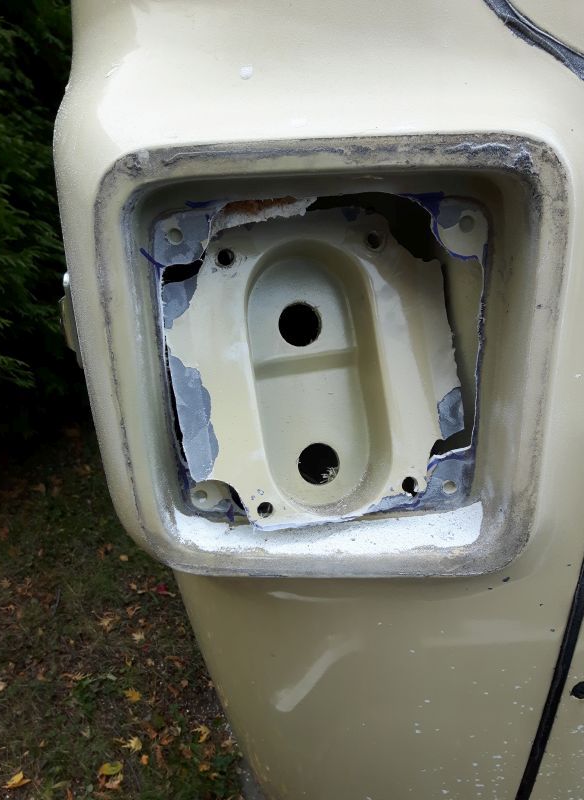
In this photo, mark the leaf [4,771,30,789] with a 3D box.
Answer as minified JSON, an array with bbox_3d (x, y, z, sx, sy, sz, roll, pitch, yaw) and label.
[{"bbox_3d":[-0.542,0.753,1.411,0.032,0.020,0.046,16,25,37],"label":"leaf"}]

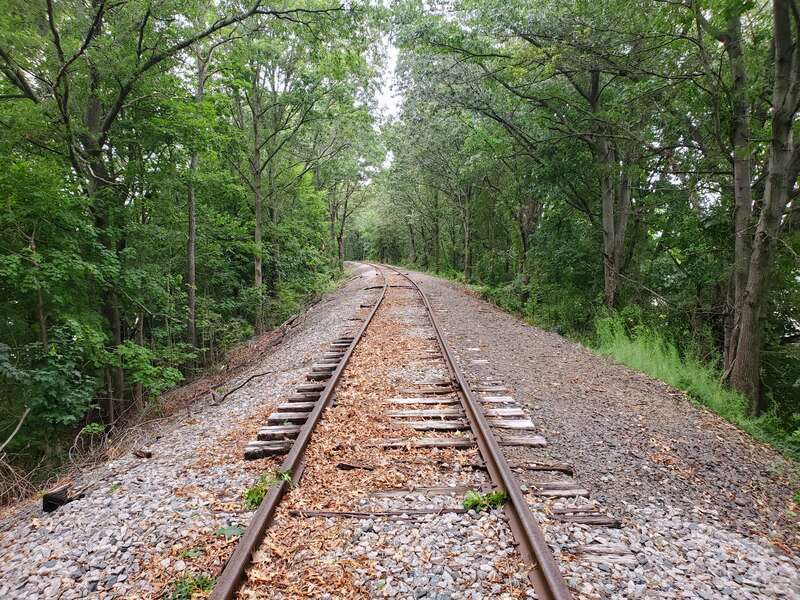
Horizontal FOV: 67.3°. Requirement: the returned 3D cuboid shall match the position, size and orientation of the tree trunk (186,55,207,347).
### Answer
[{"bbox_3d":[-5.061,-2.316,15.000,0.270,7.430,0.270,3,4,0],"label":"tree trunk"}]

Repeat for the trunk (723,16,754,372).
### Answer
[{"bbox_3d":[4.571,-1.359,8.200,0.290,4.860,0.290,0,4,0],"label":"trunk"}]

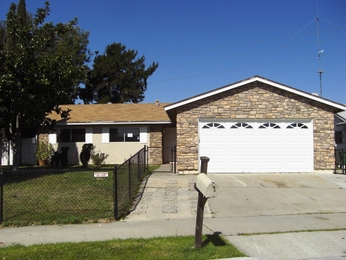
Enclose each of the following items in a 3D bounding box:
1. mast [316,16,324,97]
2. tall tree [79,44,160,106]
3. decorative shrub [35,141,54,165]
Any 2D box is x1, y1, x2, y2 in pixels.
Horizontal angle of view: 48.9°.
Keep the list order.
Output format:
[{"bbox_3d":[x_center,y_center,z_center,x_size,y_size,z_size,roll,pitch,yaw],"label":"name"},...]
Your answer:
[{"bbox_3d":[10.939,-3.389,28.000,0.400,10.200,0.400,-1,0,0],"label":"mast"},{"bbox_3d":[-5.162,-3.220,36.000,7.600,10.200,7.200,-1,0,0],"label":"tall tree"},{"bbox_3d":[-6.543,1.174,19.400,1.000,1.250,0.950,-1,0,0],"label":"decorative shrub"}]

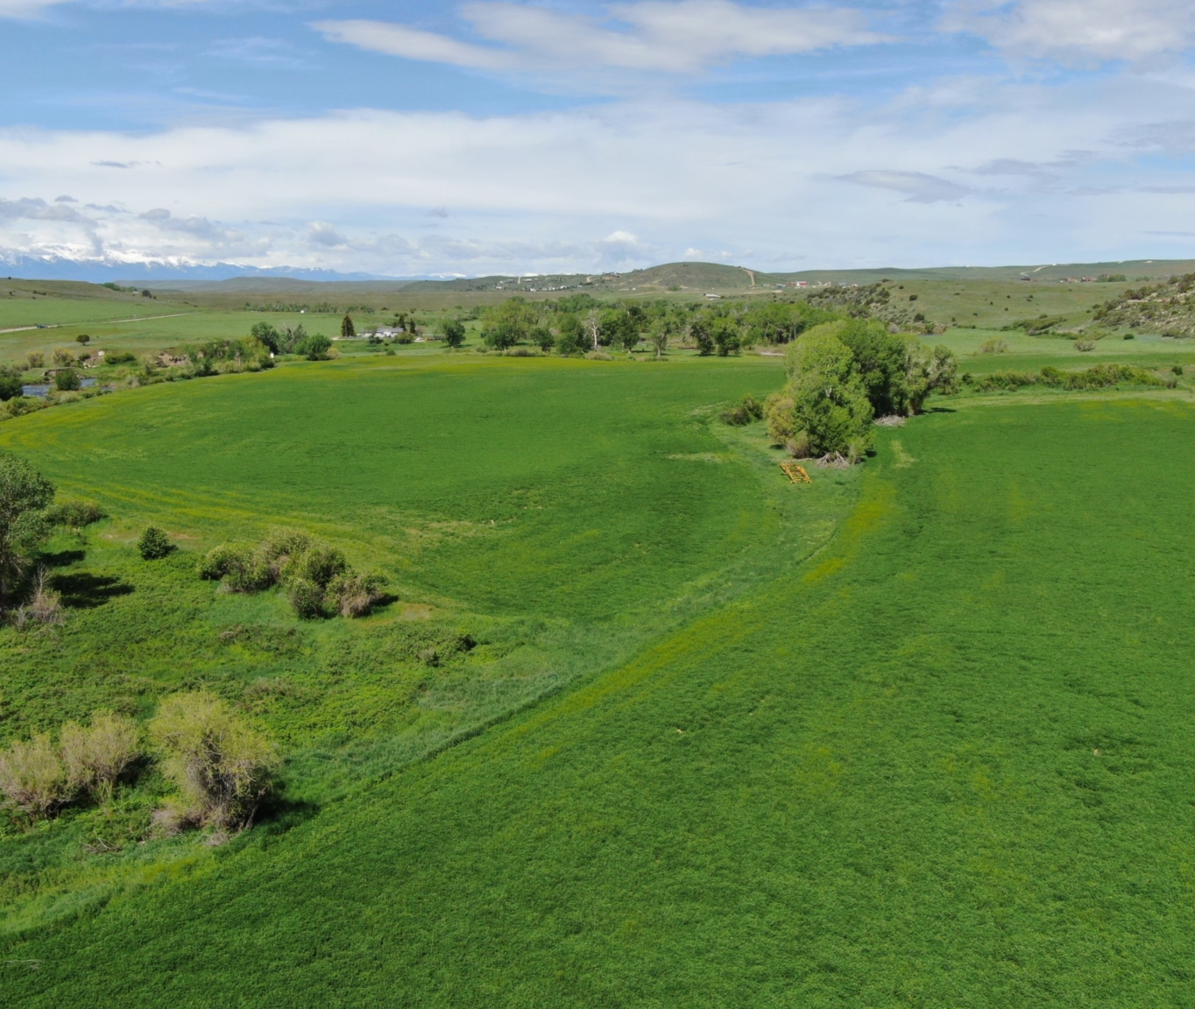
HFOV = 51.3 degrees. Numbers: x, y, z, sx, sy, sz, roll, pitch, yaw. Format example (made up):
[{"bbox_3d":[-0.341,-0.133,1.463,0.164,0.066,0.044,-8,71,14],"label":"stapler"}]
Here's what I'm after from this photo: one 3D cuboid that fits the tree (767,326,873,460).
[{"bbox_3d":[30.743,-15.480,172.000,14.500,18.000,14.000,2,10,10],"label":"tree"}]

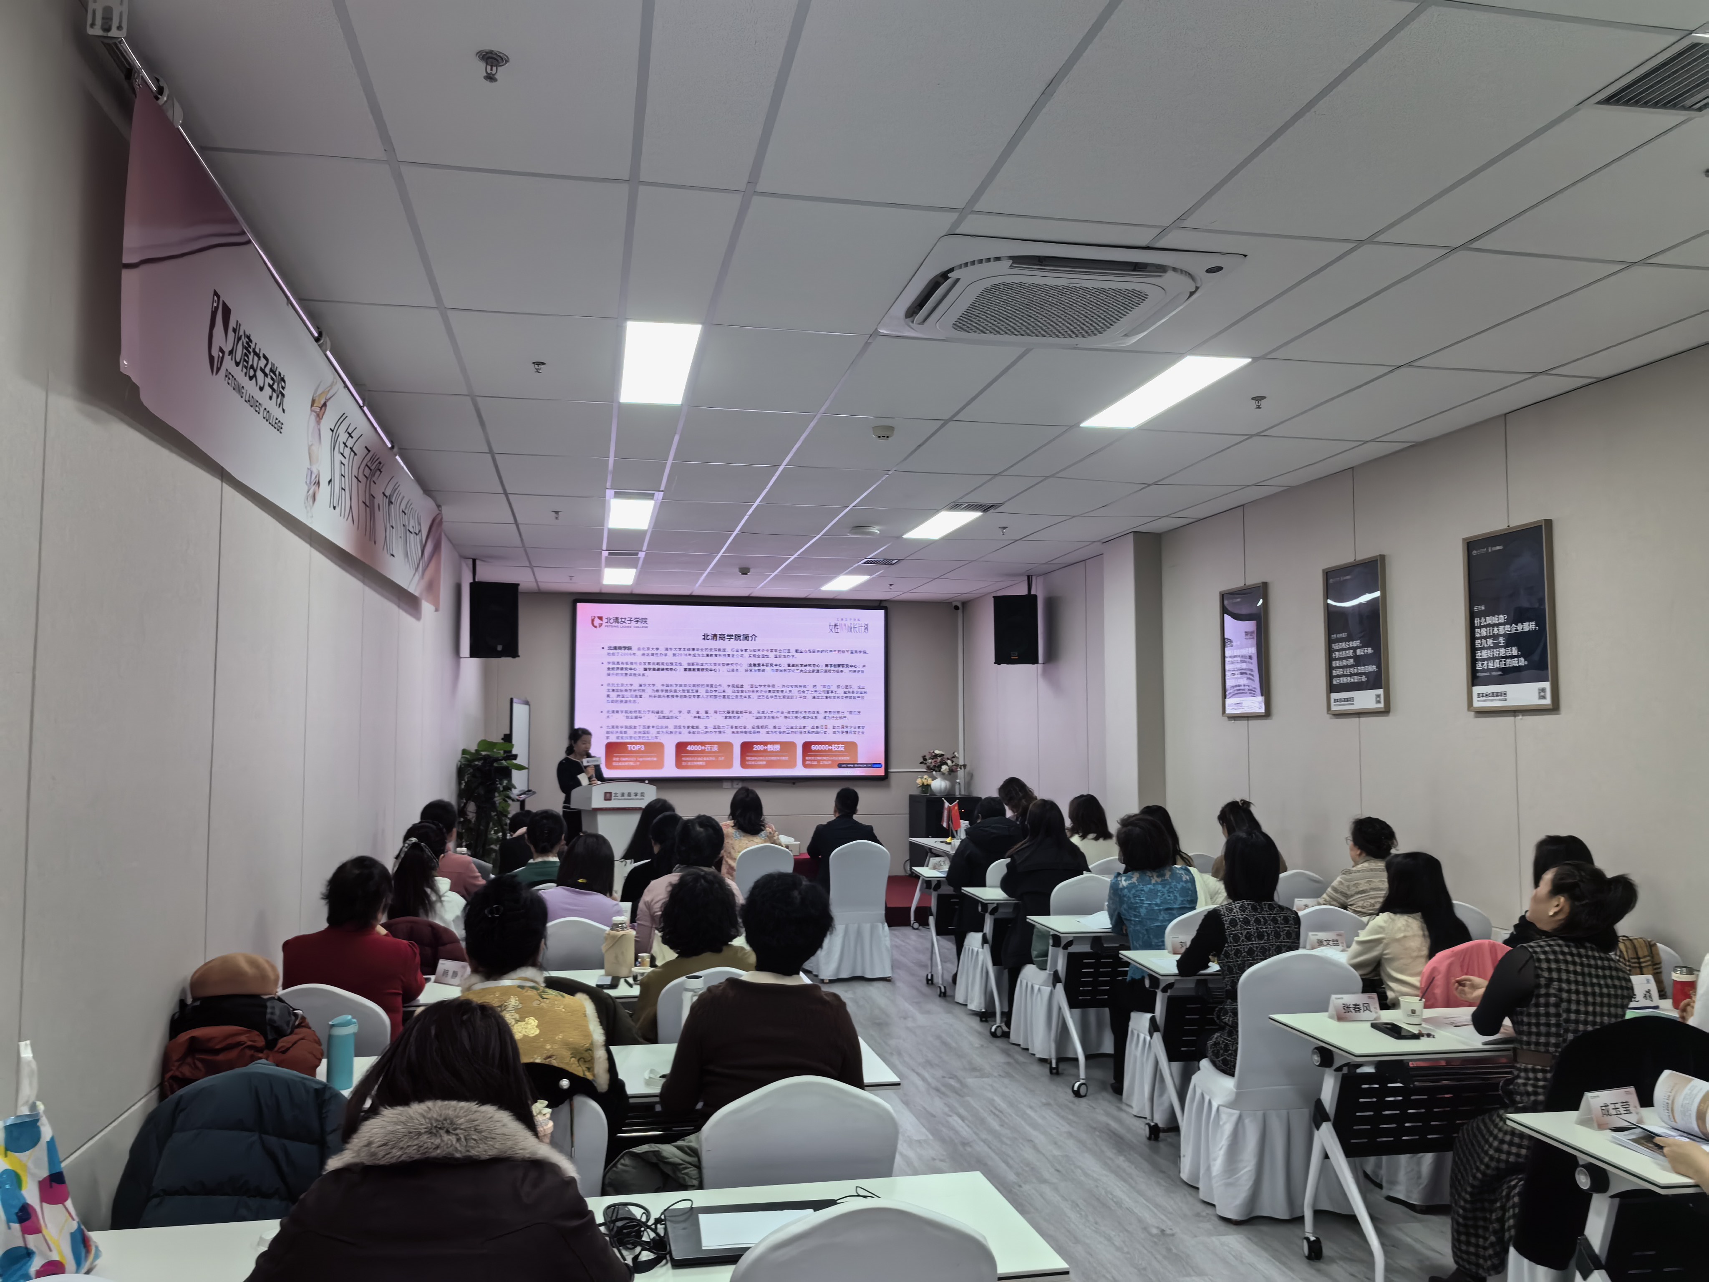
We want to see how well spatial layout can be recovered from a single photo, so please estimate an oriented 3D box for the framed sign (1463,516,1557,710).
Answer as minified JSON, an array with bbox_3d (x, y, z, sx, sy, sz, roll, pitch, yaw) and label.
[{"bbox_3d":[2.925,-0.094,5.965,0.028,0.812,0.565,1,-4,-11],"label":"framed sign"}]

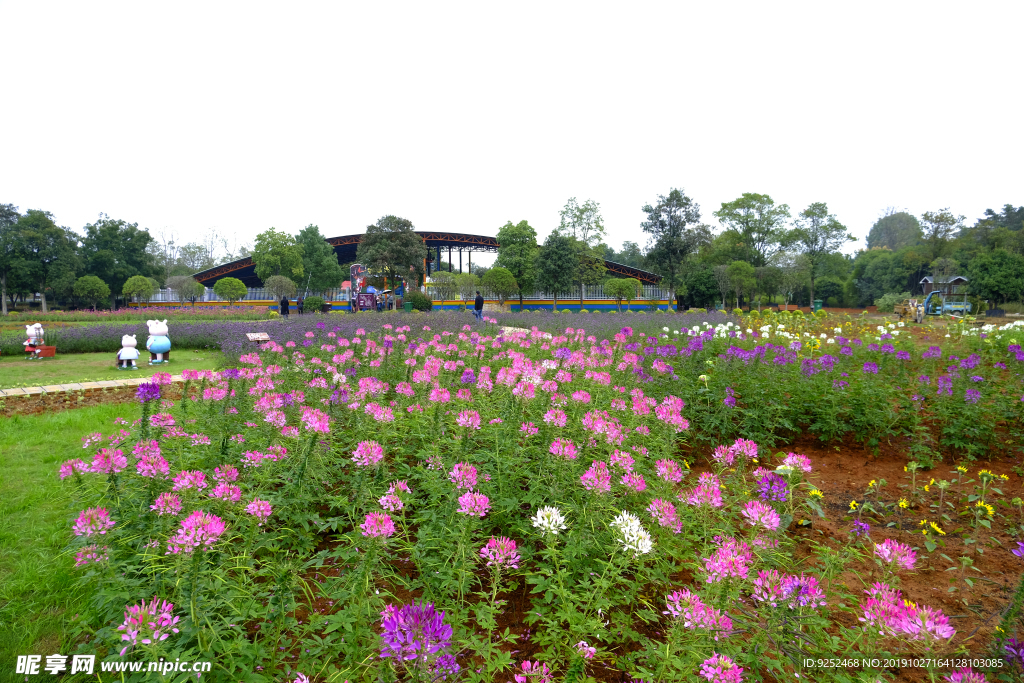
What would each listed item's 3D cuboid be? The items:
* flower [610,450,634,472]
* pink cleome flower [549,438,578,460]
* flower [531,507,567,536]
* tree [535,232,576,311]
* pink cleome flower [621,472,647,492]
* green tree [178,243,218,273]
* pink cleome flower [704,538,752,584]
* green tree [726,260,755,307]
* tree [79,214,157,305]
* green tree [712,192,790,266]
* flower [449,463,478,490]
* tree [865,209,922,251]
[{"bbox_3d":[0.591,0.642,3.500,0.128,0.100,0.122,0,4,0],"label":"flower"},{"bbox_3d":[0.240,0.503,3.046,0.139,0.100,0.133,0,4,0],"label":"pink cleome flower"},{"bbox_3d":[0.143,0.684,2.500,0.135,0.102,0.135,0,4,0],"label":"flower"},{"bbox_3d":[3.814,-6.031,56.714,3.746,6.770,3.746,0,4,0],"label":"tree"},{"bbox_3d":[0.473,0.549,2.550,0.100,0.077,0.100,0,4,0],"label":"pink cleome flower"},{"bbox_3d":[-37.373,-8.226,78.000,4.768,7.153,4.530,0,4,0],"label":"green tree"},{"bbox_3d":[0.626,0.636,1.900,0.145,0.135,0.140,0,4,0],"label":"pink cleome flower"},{"bbox_3d":[19.557,-4.707,56.000,2.739,4.451,2.602,0,4,0],"label":"green tree"},{"bbox_3d":[-39.191,-7.898,65.000,7.749,9.438,7.361,0,4,0],"label":"tree"},{"bbox_3d":[24.814,-9.299,67.507,8.730,11.983,8.730,0,4,0],"label":"green tree"},{"bbox_3d":[-0.199,0.554,2.687,0.123,0.114,0.117,0,4,0],"label":"flower"},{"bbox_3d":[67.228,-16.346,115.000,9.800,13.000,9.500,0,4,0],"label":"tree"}]

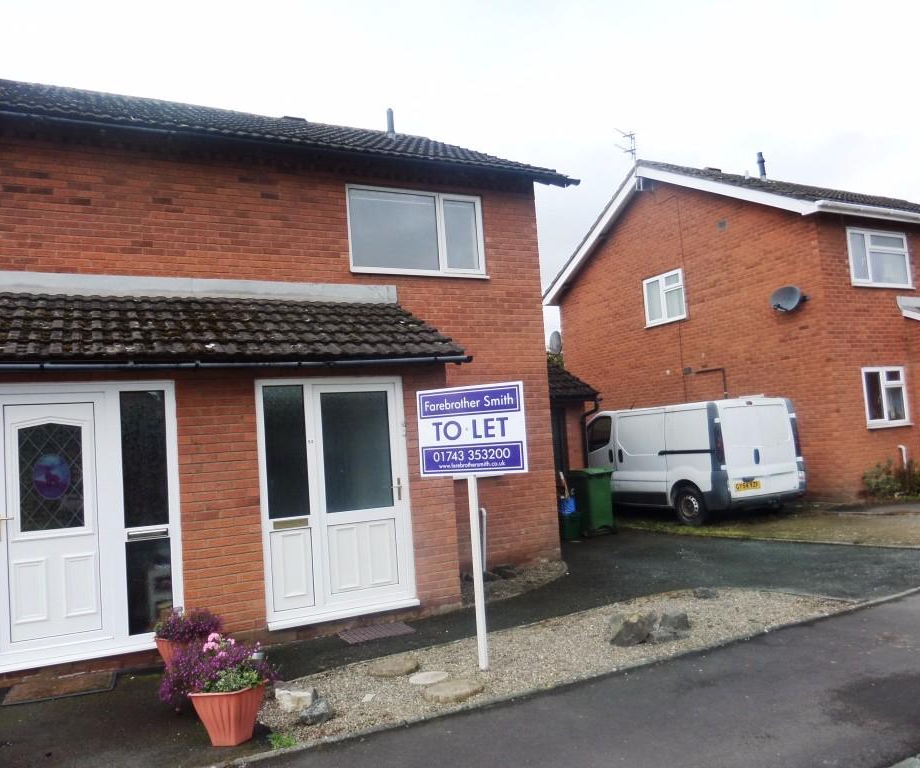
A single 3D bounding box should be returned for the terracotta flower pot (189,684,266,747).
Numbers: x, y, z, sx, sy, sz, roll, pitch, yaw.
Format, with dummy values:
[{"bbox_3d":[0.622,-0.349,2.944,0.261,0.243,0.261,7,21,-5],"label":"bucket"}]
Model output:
[{"bbox_3d":[-1.280,1.803,3.934,0.480,0.315,0.420,-4,-4,2],"label":"terracotta flower pot"}]

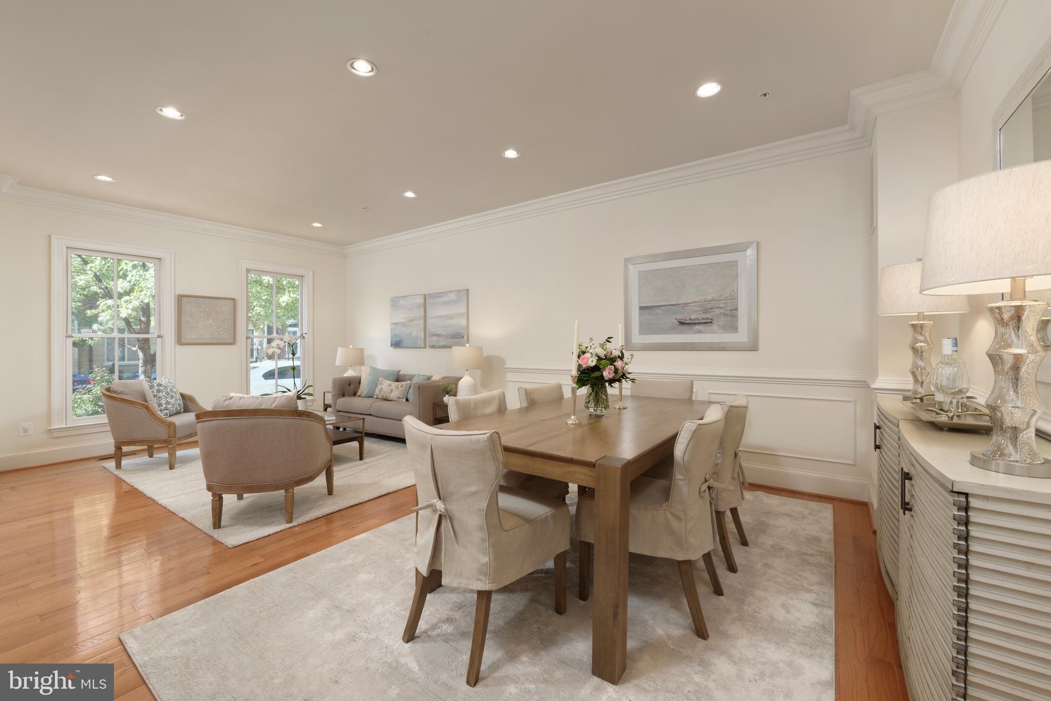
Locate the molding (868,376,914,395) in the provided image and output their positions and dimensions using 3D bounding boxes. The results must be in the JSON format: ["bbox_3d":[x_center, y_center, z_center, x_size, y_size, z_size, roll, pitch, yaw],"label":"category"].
[{"bbox_3d":[2.336,0.226,2.488,0.360,0.110,0.060,0,1,35],"label":"molding"}]

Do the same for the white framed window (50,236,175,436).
[{"bbox_3d":[-4.350,-0.139,4.366,0.120,1.970,0.970,0,1,39],"label":"white framed window"}]

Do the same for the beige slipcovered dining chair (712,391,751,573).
[{"bbox_3d":[0.927,0.691,2.362,0.620,0.885,0.480,0,2,37],"label":"beige slipcovered dining chair"}]

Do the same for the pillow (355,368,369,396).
[{"bbox_3d":[-2.009,0.410,5.494,0.480,0.480,0.140,0,-17,12],"label":"pillow"}]

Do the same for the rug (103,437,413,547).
[{"bbox_3d":[-2.232,1.110,4.171,2.970,0.016,2.400,0,1,33],"label":"rug"}]

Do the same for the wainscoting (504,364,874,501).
[{"bbox_3d":[1.112,0.635,3.877,3.300,0.925,0.070,0,2,35],"label":"wainscoting"}]

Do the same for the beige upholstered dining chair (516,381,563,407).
[{"bbox_3d":[0.313,0.708,2.949,0.580,0.880,0.530,0,1,34],"label":"beige upholstered dining chair"}]

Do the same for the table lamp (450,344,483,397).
[{"bbox_3d":[-0.662,0.266,4.651,0.375,0.660,0.375,-1,1,0],"label":"table lamp"}]

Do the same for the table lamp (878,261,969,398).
[{"bbox_3d":[2.152,-0.108,2.225,0.365,0.785,0.365,0,1,34],"label":"table lamp"}]

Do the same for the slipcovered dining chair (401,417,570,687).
[{"bbox_3d":[-0.162,0.711,1.725,0.500,0.890,0.580,0,1,35],"label":"slipcovered dining chair"}]

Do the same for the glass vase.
[{"bbox_3d":[0.428,0.286,2.452,0.148,0.197,0.148,0,1,0],"label":"glass vase"}]

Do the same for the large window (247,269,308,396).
[{"bbox_3d":[-3.527,-0.190,5.817,0.100,1.820,0.780,0,2,35],"label":"large window"}]

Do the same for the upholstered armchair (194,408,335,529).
[{"bbox_3d":[-1.811,0.754,2.858,0.740,0.775,0.690,-1,1,-7],"label":"upholstered armchair"}]

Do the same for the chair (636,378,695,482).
[{"bbox_3d":[1.000,0.683,3.223,0.520,0.890,0.570,0,1,35],"label":"chair"}]

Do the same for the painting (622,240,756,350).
[{"bbox_3d":[1.439,-0.447,3.671,1.130,0.906,0.040,0,1,35],"label":"painting"}]

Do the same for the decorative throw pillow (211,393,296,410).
[{"bbox_3d":[-1.802,0.506,2.763,0.500,0.420,0.160,-1,14,-7],"label":"decorative throw pillow"}]

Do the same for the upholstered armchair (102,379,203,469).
[{"bbox_3d":[-3.756,0.736,4.184,0.680,0.800,0.720,-1,1,-10],"label":"upholstered armchair"}]

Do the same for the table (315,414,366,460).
[{"bbox_3d":[-2.334,0.913,4.257,1.190,0.430,0.660,0,1,35],"label":"table"}]

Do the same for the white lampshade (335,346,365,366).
[{"bbox_3d":[-2.519,0.084,5.885,0.380,0.275,0.380,0,2,35],"label":"white lampshade"}]

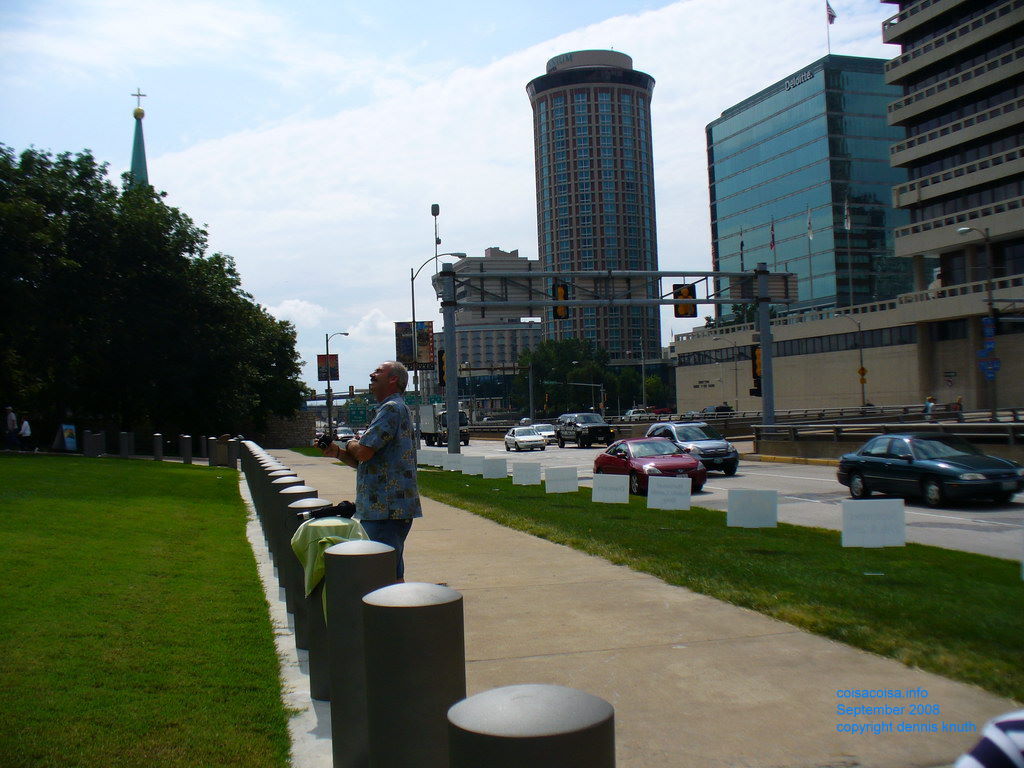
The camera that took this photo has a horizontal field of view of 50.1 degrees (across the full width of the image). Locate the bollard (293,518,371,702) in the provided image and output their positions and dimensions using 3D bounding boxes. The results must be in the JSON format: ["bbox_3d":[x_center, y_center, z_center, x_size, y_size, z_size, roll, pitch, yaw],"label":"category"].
[{"bbox_3d":[-0.923,1.182,5.716,0.285,0.965,0.285,-2,-1,-17],"label":"bollard"}]

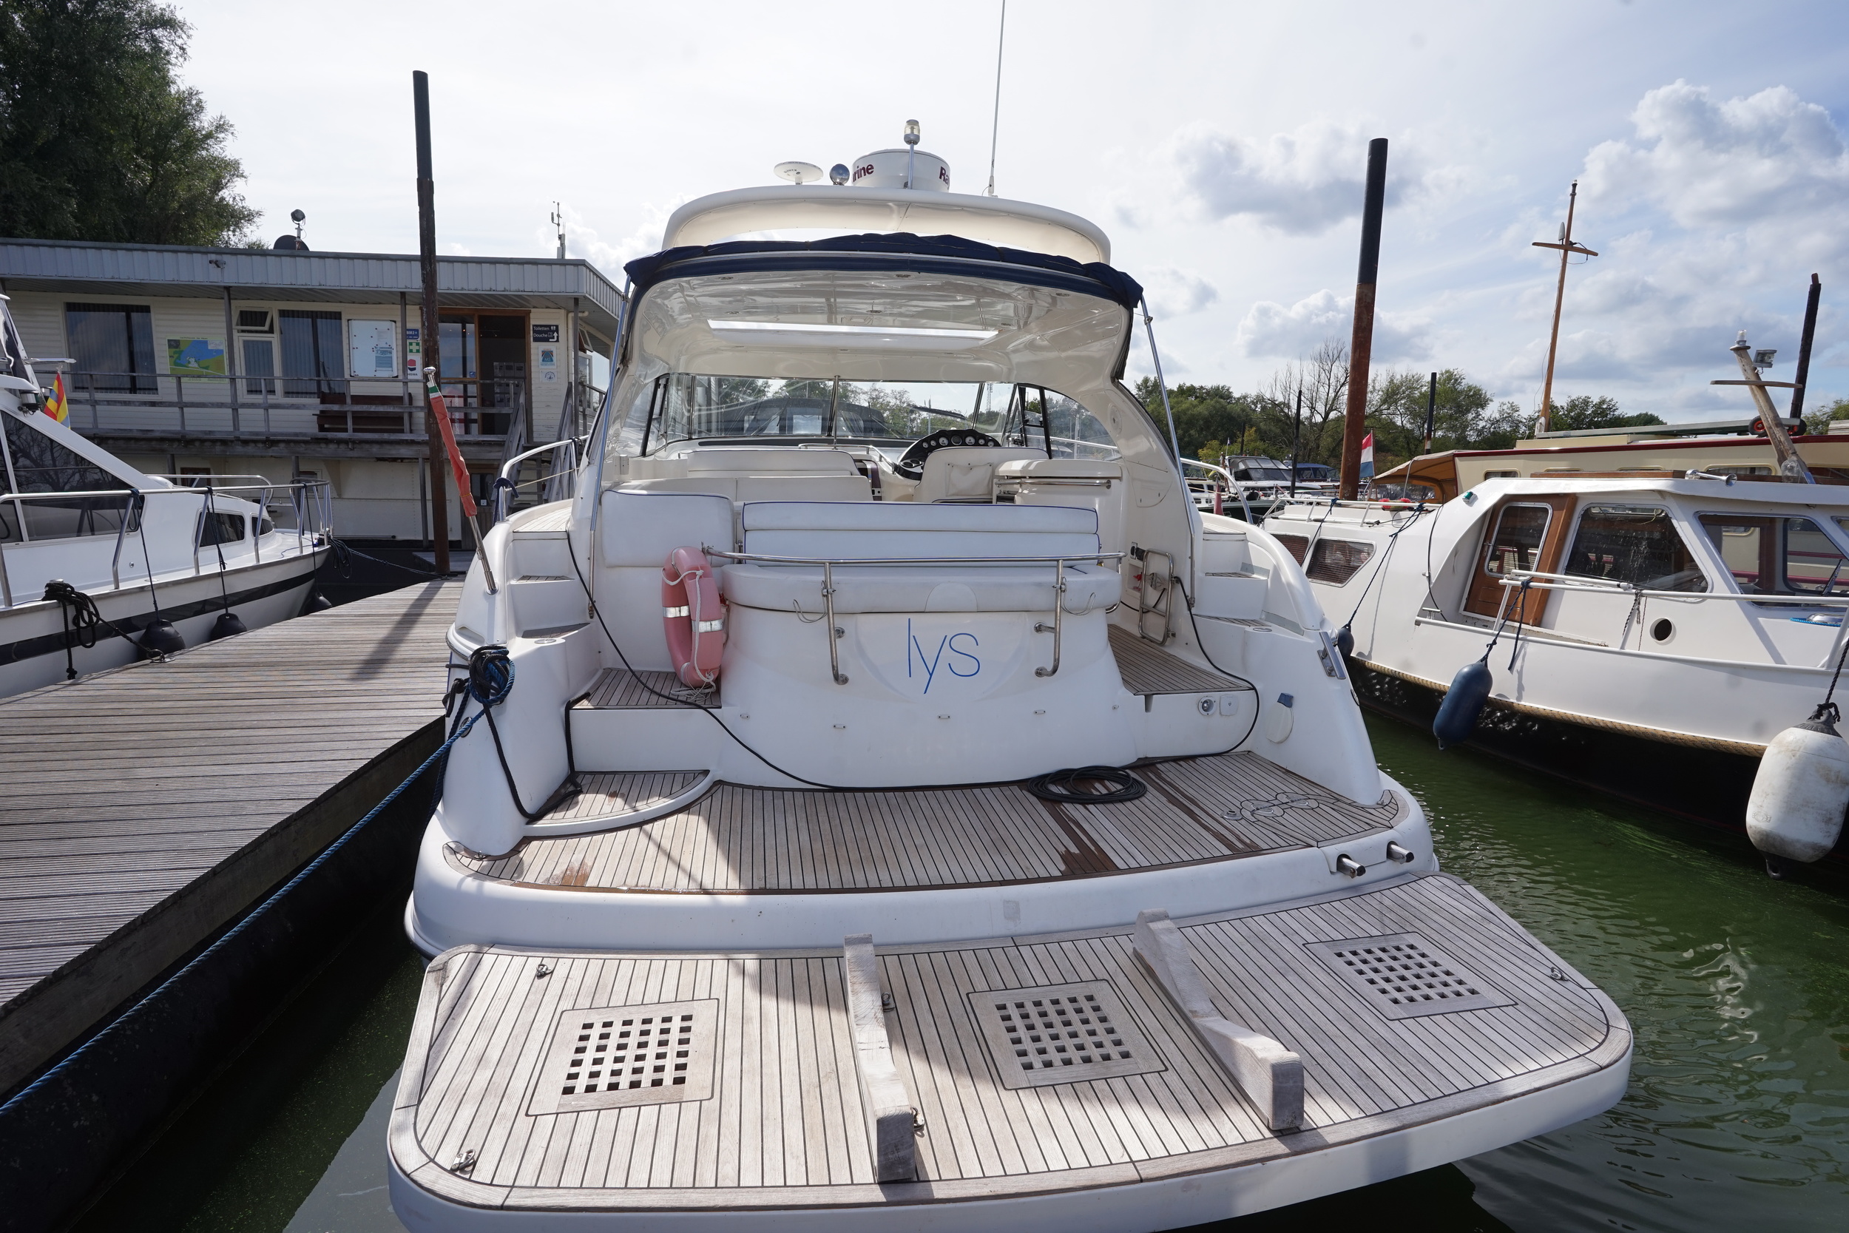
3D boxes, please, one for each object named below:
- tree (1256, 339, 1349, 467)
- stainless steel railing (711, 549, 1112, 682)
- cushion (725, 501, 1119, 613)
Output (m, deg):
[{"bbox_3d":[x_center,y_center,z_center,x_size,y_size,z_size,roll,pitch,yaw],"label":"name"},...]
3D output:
[{"bbox_3d":[28.338,-13.271,65.000,7.000,14.000,7.000,1,7,0],"label":"tree"},{"bbox_3d":[-0.055,-0.040,4.400,2.200,0.600,0.450,0,7,-11],"label":"stainless steel railing"},{"bbox_3d":[-0.027,-0.321,4.680,2.120,0.520,0.800,0,7,-11],"label":"cushion"}]

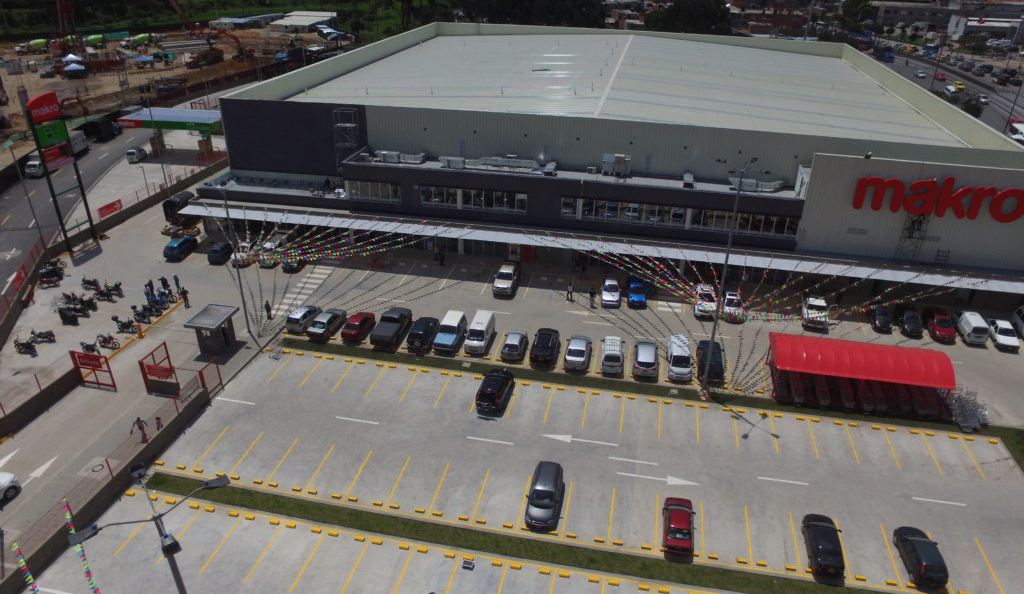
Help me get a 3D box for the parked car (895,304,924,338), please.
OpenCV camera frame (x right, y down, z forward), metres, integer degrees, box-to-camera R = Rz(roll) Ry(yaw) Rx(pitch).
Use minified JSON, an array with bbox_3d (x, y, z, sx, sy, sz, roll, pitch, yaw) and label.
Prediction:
[{"bbox_3d":[34.775,2.048,51.926,1.609,1.466,3.845,10,32,15],"label":"parked car"}]

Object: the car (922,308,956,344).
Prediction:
[{"bbox_3d":[37.036,2.403,51.344,1.725,1.553,4.033,10,32,15],"label":"car"}]

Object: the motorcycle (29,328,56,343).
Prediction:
[{"bbox_3d":[-37.304,3.099,47.068,1.894,1.075,0.748,-3,31,-8],"label":"motorcycle"}]

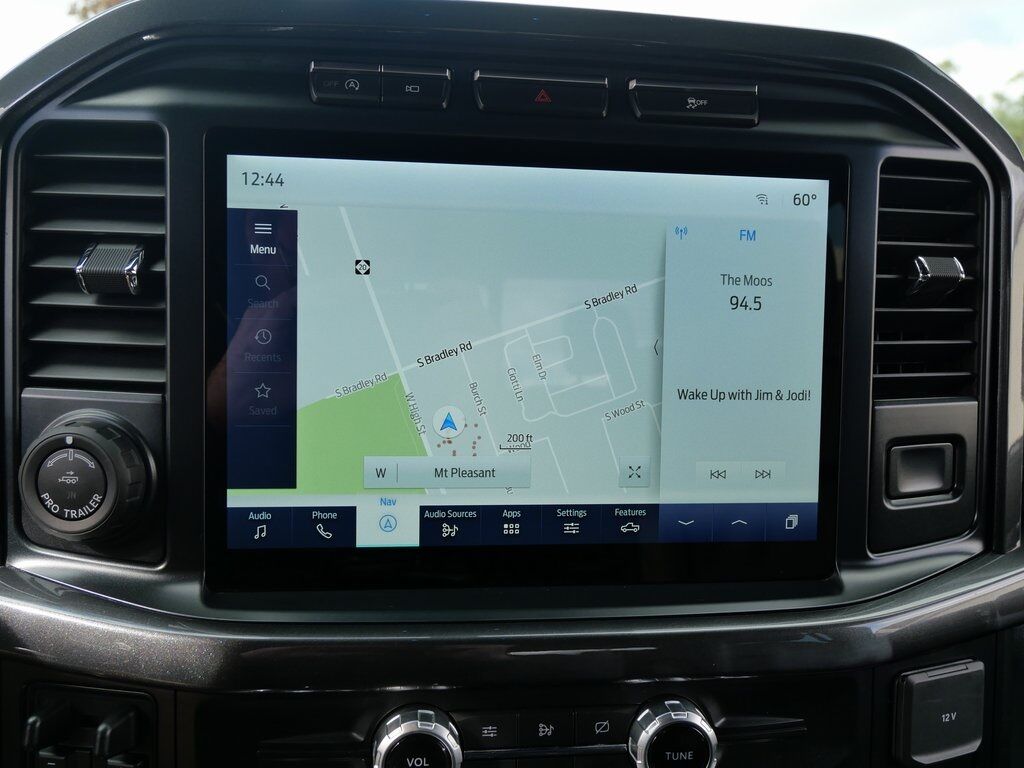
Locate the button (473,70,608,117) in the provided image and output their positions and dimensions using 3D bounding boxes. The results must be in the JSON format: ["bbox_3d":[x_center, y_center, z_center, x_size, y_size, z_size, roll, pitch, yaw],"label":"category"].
[{"bbox_3d":[0.013,-0.122,0.378,0.057,0.017,0.010,1,-3,-7],"label":"button"}]

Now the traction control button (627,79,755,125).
[{"bbox_3d":[0.080,-0.121,0.387,0.056,0.017,0.010,1,-3,-7],"label":"traction control button"}]

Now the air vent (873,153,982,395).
[{"bbox_3d":[0.189,-0.046,0.411,0.054,0.108,0.027,1,3,-7],"label":"air vent"}]

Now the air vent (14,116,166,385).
[{"bbox_3d":[-0.169,-0.051,0.364,0.056,0.107,0.027,1,3,-7],"label":"air vent"}]

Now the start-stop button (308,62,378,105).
[{"bbox_3d":[-0.069,-0.123,0.367,0.028,0.017,0.010,1,-3,-7],"label":"start-stop button"}]

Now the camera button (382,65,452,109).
[{"bbox_3d":[-0.040,-0.123,0.371,0.028,0.017,0.010,1,-3,-7],"label":"camera button"}]

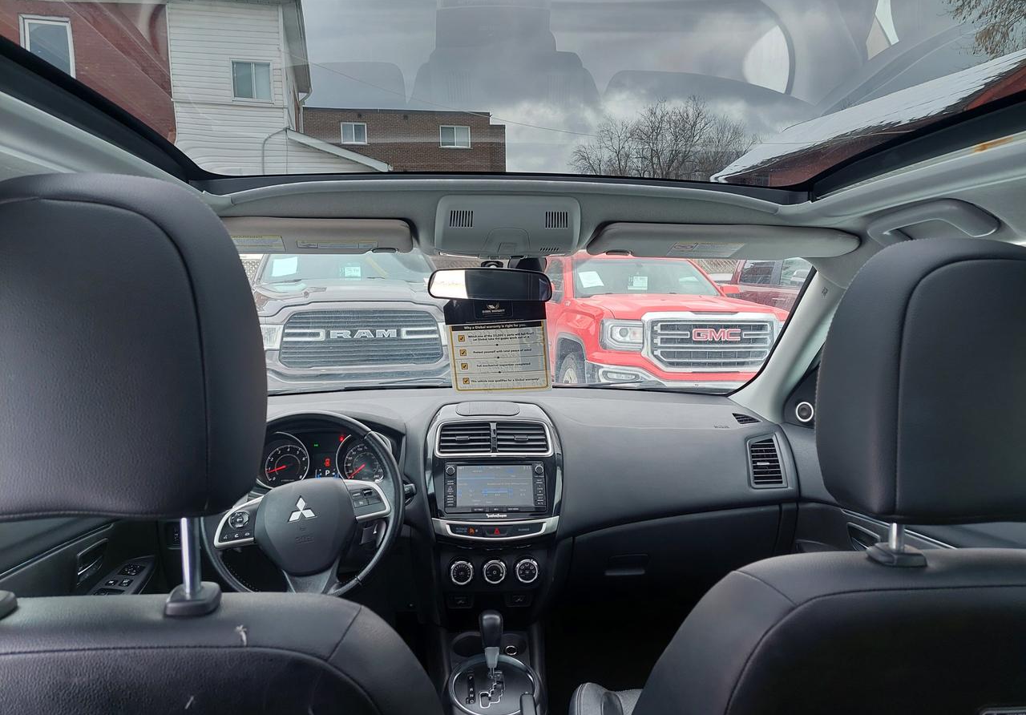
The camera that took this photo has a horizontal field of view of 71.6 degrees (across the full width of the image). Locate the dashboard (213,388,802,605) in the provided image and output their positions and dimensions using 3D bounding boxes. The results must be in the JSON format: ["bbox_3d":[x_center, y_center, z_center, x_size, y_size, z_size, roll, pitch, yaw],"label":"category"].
[{"bbox_3d":[-0.047,0.275,1.622,1.390,0.410,0.470,-1,4,-4],"label":"dashboard"}]

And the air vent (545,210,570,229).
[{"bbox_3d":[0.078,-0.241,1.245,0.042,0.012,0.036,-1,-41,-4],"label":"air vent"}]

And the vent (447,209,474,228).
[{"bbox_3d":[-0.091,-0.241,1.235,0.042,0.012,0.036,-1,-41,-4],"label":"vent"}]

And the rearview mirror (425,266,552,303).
[{"bbox_3d":[-0.044,-0.141,1.365,0.240,0.062,0.045,1,6,11],"label":"rearview mirror"}]

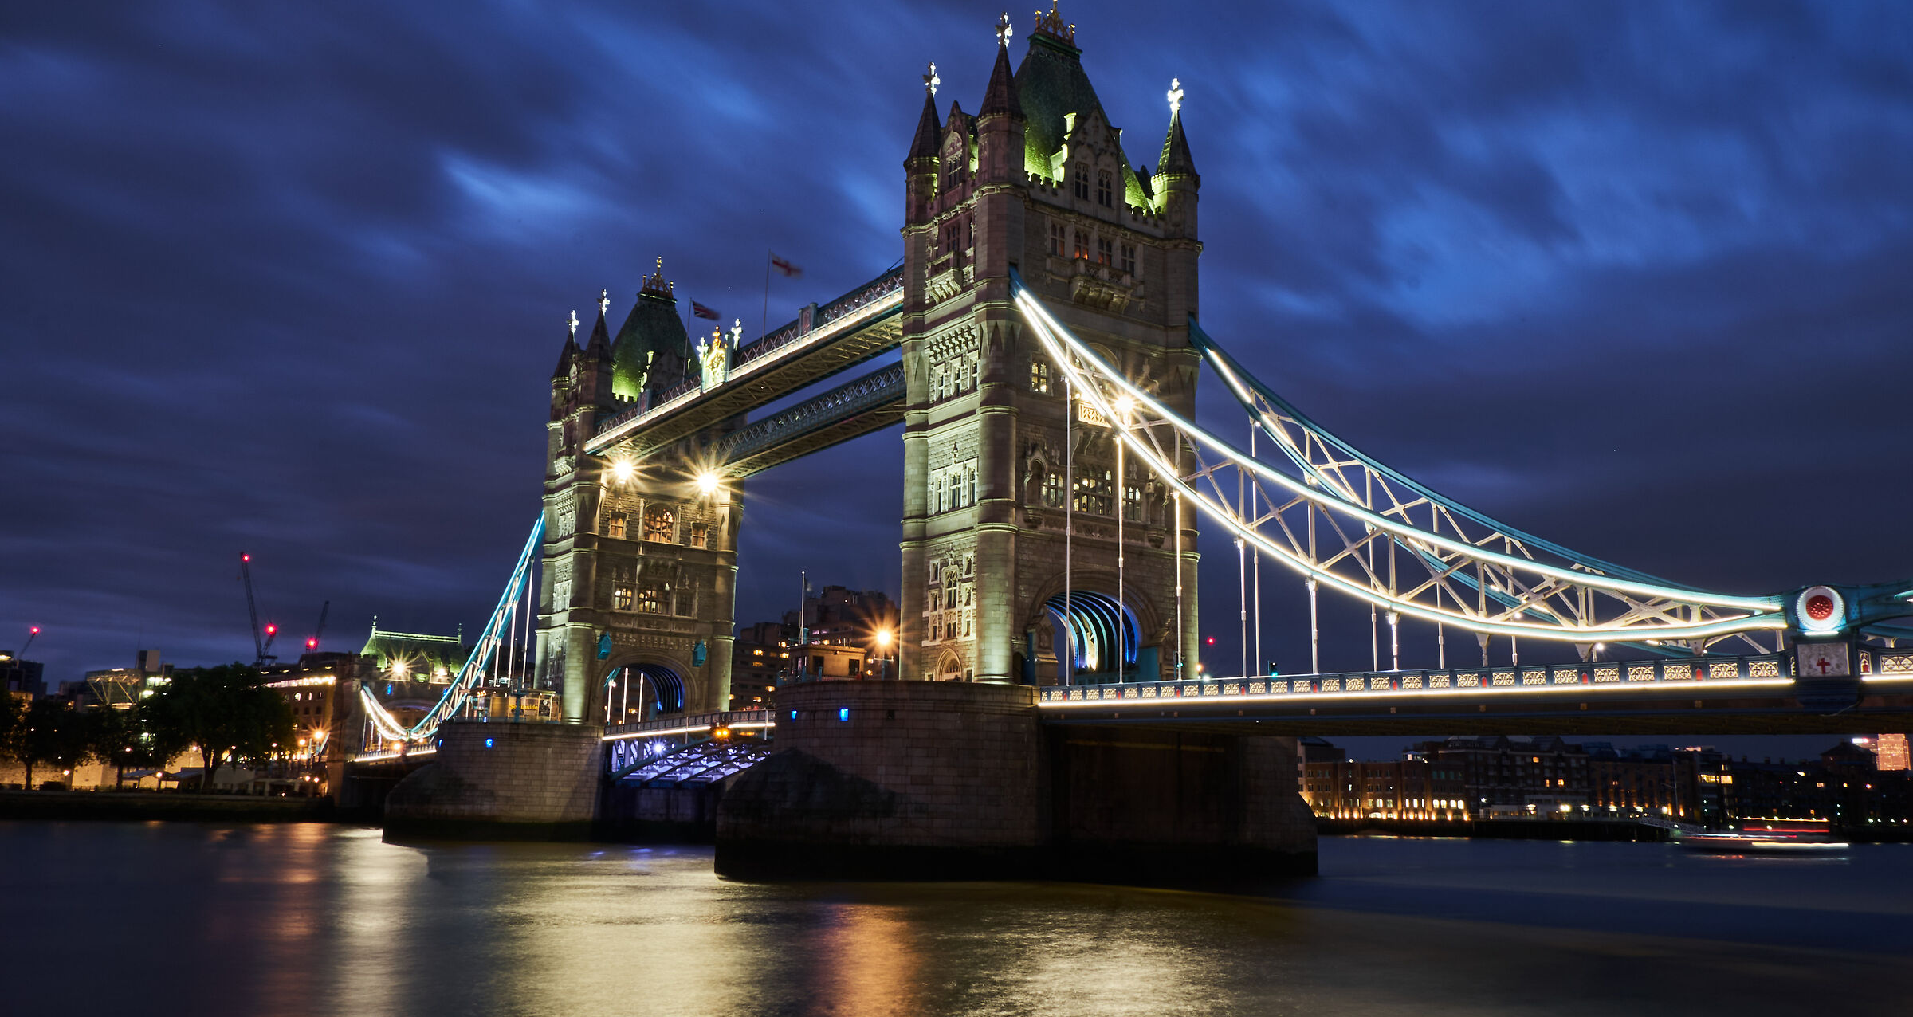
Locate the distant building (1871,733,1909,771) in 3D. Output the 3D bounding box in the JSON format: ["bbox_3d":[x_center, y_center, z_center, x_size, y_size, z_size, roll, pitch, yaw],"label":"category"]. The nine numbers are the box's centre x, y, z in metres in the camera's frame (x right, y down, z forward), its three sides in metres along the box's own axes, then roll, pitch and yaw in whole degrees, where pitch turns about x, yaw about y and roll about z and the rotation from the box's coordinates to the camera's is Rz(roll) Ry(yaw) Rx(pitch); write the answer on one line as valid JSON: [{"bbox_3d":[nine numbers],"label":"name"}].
[{"bbox_3d":[2103.180,604.690,3338.320,58.000,235.000,58.000,-6,-13,31],"label":"distant building"}]

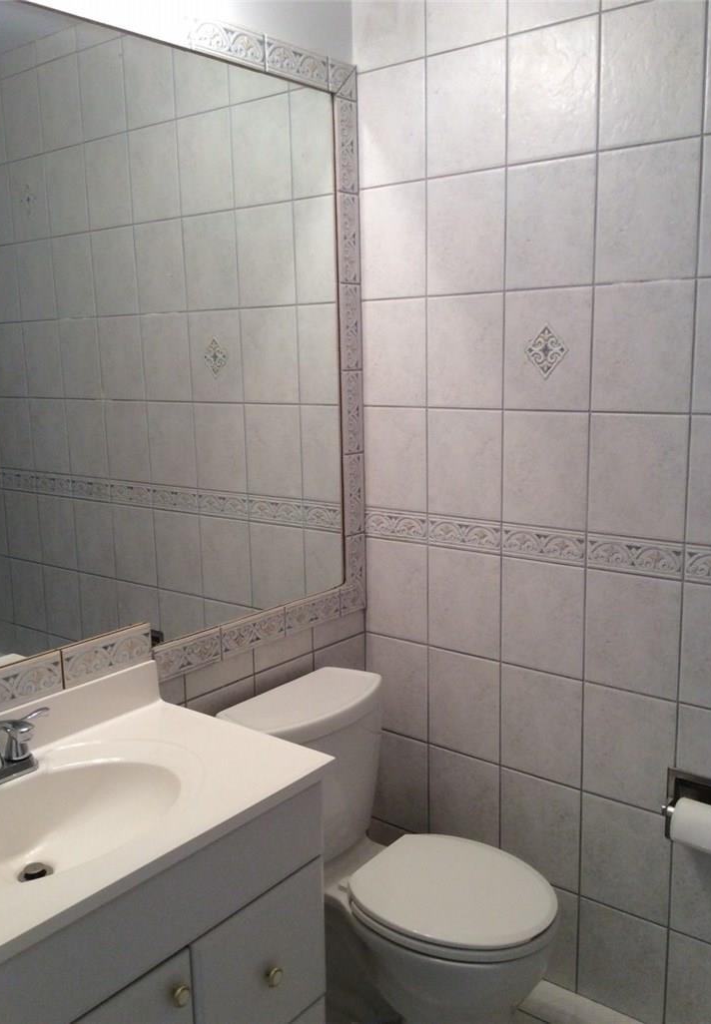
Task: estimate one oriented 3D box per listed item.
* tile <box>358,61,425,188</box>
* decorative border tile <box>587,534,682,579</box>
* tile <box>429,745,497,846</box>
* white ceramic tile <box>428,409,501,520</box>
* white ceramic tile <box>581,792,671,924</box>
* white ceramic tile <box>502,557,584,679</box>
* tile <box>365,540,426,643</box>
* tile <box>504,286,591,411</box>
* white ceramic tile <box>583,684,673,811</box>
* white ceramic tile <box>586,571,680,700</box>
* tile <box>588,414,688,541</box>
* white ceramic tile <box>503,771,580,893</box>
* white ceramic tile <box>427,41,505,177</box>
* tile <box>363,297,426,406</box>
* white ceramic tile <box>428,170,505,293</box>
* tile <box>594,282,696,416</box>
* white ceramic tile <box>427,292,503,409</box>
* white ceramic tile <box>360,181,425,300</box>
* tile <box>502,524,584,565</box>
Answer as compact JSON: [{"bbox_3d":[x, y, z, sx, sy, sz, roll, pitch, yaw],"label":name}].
[{"bbox_3d":[0.084,-0.867,2.126,0.186,0.247,0.010,7,13,39],"label":"tile"},{"bbox_3d":[0.564,0.088,1.907,0.200,0.069,0.010,7,13,39],"label":"decorative border tile"},{"bbox_3d":[0.264,0.701,2.279,0.200,0.247,0.010,7,13,39],"label":"tile"},{"bbox_3d":[0.248,-0.110,2.131,0.200,0.247,0.010,7,13,39],"label":"white ceramic tile"},{"bbox_3d":[0.576,0.739,2.018,0.200,0.247,0.010,7,13,39],"label":"white ceramic tile"},{"bbox_3d":[0.413,0.230,2.073,0.201,0.249,0.009,7,13,39],"label":"white ceramic tile"},{"bbox_3d":[0.103,0.189,2.309,0.186,0.247,0.010,7,13,39],"label":"tile"},{"bbox_3d":[0.402,-0.339,1.974,0.201,0.249,0.009,7,13,39],"label":"tile"},{"bbox_3d":[0.573,0.494,1.979,0.200,0.247,0.010,7,13,39],"label":"white ceramic tile"},{"bbox_3d":[0.568,0.248,1.935,0.200,0.247,0.010,7,13,39],"label":"white ceramic tile"},{"bbox_3d":[0.561,-0.071,1.877,0.200,0.247,0.010,7,13,39],"label":"tile"},{"bbox_3d":[0.420,0.720,2.145,0.200,0.247,0.010,7,13,39],"label":"white ceramic tile"},{"bbox_3d":[0.236,-0.854,2.015,0.201,0.249,0.009,7,13,39],"label":"white ceramic tile"},{"bbox_3d":[0.092,-0.372,2.213,0.188,0.247,0.010,7,13,39],"label":"tile"},{"bbox_3d":[0.239,-0.601,2.045,0.200,0.247,0.010,7,13,39],"label":"white ceramic tile"},{"bbox_3d":[0.560,-0.319,1.845,0.201,0.249,0.009,7,13,39],"label":"tile"},{"bbox_3d":[0.245,-0.358,2.102,0.201,0.249,0.009,7,13,39],"label":"white ceramic tile"},{"bbox_3d":[0.088,-0.625,2.183,0.187,0.249,0.009,7,13,39],"label":"white ceramic tile"},{"bbox_3d":[0.408,0.068,2.032,0.200,0.069,0.010,7,13,39],"label":"tile"}]

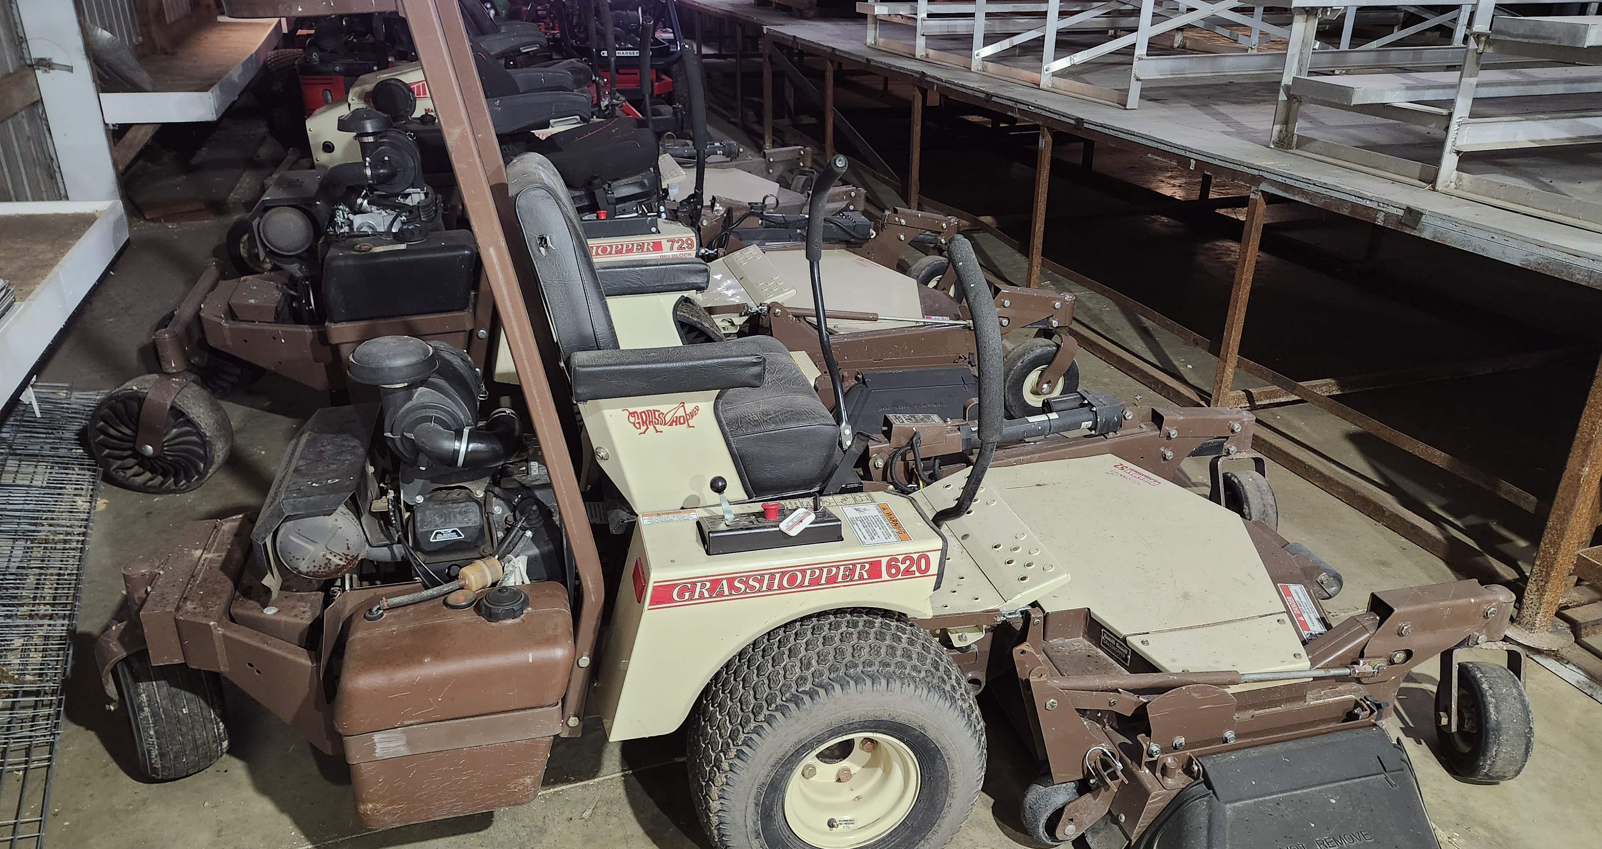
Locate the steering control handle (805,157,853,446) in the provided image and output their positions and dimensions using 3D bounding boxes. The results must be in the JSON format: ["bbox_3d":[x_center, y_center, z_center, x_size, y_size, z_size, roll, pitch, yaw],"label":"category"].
[{"bbox_3d":[0.060,-0.292,2.432,0.090,0.630,0.300,-5,25,-12],"label":"steering control handle"}]

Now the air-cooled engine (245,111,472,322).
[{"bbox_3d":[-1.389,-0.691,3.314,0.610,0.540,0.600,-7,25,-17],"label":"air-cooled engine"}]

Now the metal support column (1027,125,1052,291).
[{"bbox_3d":[1.103,-0.961,4.921,0.044,0.780,0.044,-8,25,-18],"label":"metal support column"}]

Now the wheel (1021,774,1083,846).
[{"bbox_3d":[0.478,0.722,1.993,0.116,0.116,0.075,-5,25,-12],"label":"wheel"}]

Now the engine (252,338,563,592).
[{"bbox_3d":[-0.665,0.041,1.865,0.460,0.425,0.480,-5,25,-12],"label":"engine"}]

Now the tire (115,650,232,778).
[{"bbox_3d":[-1.253,0.538,2.137,0.138,0.330,0.330,-12,27,-25],"label":"tire"}]

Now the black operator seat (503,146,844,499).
[{"bbox_3d":[-0.245,-0.232,1.952,0.515,0.575,0.610,-5,25,-12],"label":"black operator seat"}]

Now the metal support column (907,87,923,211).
[{"bbox_3d":[0.669,-1.571,6.269,0.046,0.770,0.046,-9,26,-19],"label":"metal support column"}]

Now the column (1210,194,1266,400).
[{"bbox_3d":[1.531,-0.416,3.716,0.047,0.780,0.047,-8,25,-18],"label":"column"}]

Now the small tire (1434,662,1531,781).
[{"bbox_3d":[1.361,0.593,2.129,0.100,0.230,0.230,5,24,9],"label":"small tire"}]

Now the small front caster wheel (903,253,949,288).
[{"bbox_3d":[0.606,-0.616,4.770,0.274,0.274,0.100,-8,26,-18],"label":"small front caster wheel"}]

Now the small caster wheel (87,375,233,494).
[{"bbox_3d":[-1.917,0.032,3.196,0.367,0.367,0.140,-3,25,-7],"label":"small caster wheel"}]

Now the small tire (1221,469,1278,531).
[{"bbox_3d":[1.200,0.240,2.914,0.100,0.230,0.230,-4,25,-11],"label":"small tire"}]

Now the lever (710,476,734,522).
[{"bbox_3d":[-0.130,0.122,1.756,0.042,0.082,0.028,-5,25,-12],"label":"lever"}]

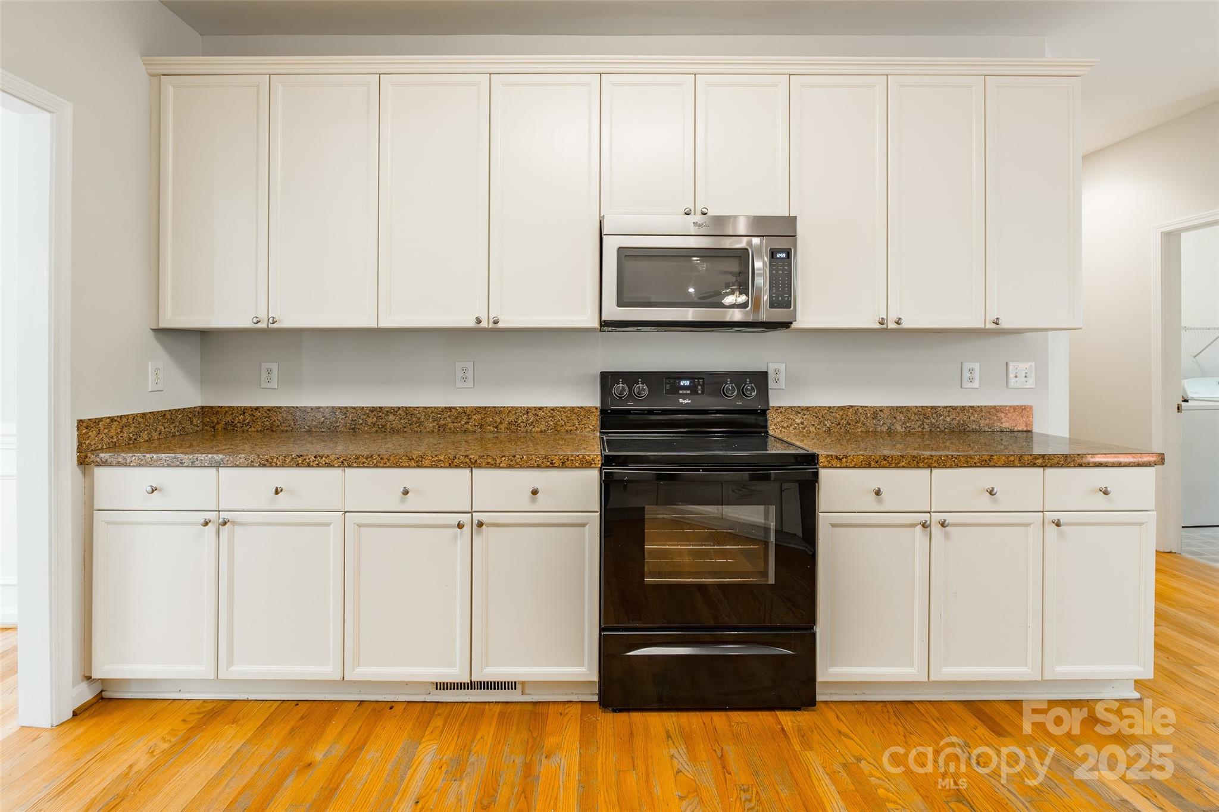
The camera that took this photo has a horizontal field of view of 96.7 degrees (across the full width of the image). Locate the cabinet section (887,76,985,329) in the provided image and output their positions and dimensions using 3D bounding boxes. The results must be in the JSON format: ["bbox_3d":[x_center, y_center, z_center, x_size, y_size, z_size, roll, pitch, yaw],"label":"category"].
[{"bbox_3d":[1.343,-0.843,2.380,0.401,1.043,0.310,0,2,0],"label":"cabinet section"}]

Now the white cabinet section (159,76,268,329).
[{"bbox_3d":[-1.609,-0.834,2.360,0.445,1.027,0.320,0,2,-1],"label":"white cabinet section"}]

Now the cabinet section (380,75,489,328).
[{"bbox_3d":[-0.719,-0.846,2.380,0.452,1.045,0.310,0,2,0],"label":"cabinet section"}]

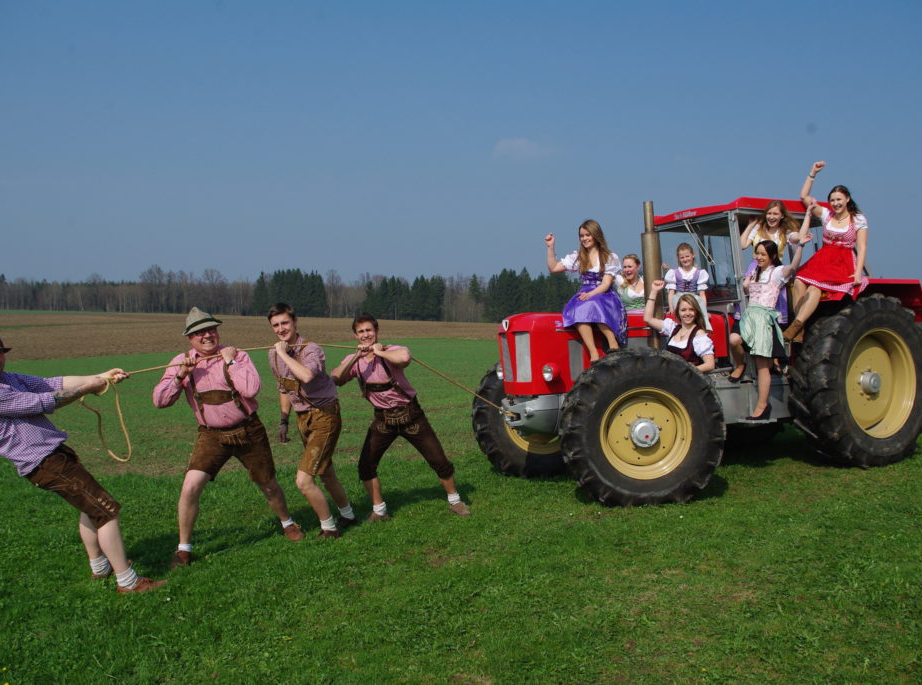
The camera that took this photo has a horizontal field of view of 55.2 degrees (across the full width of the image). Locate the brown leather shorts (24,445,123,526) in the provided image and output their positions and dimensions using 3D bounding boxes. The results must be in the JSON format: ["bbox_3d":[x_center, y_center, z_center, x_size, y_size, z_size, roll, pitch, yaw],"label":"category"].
[{"bbox_3d":[-2.273,0.834,5.150,0.310,0.540,0.380,-46,21,-21],"label":"brown leather shorts"}]

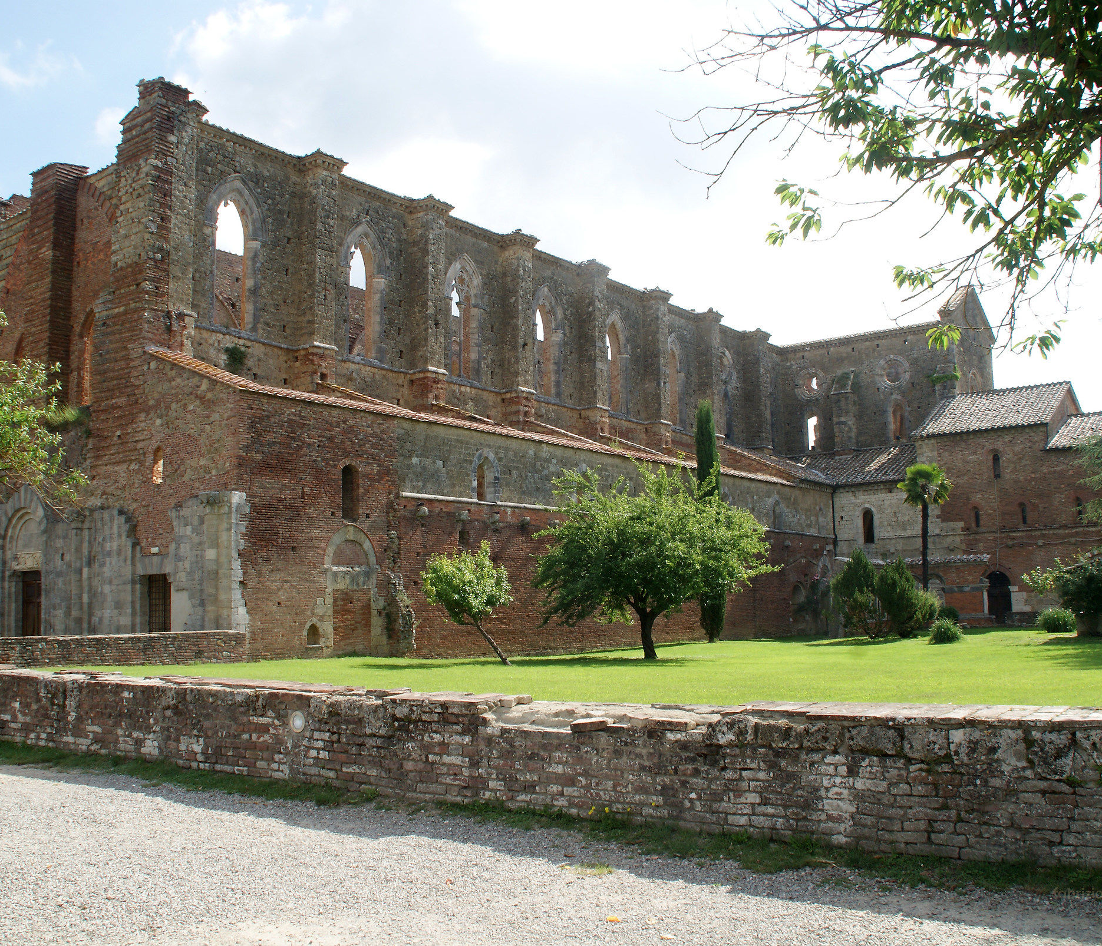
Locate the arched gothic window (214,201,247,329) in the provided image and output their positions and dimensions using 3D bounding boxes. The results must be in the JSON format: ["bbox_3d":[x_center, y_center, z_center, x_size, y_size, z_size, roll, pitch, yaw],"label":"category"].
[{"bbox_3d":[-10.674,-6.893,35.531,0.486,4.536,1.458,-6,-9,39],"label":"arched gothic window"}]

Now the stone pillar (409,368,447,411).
[{"bbox_3d":[-4.765,-3.263,41.625,0.981,1.537,1.155,-6,-9,39],"label":"stone pillar"}]

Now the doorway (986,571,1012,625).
[{"bbox_3d":[20.603,5.762,48.728,1.144,2.486,0.300,-6,-9,39],"label":"doorway"}]

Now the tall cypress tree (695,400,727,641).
[{"bbox_3d":[6.785,1.971,45.126,1.139,10.374,1.139,-1,-7,0],"label":"tall cypress tree"}]

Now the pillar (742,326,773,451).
[{"bbox_3d":[12.290,-4.958,62.858,1.117,6.921,1.433,-6,-9,39],"label":"pillar"}]

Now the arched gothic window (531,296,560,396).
[{"bbox_3d":[-0.247,-5.799,48.204,0.486,4.968,1.890,-6,-9,39],"label":"arched gothic window"}]

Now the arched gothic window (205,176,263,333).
[{"bbox_3d":[-10.857,-7.448,35.911,0.763,5.423,2.235,-6,-9,39],"label":"arched gothic window"}]

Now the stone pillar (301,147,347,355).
[{"bbox_3d":[-8.196,-7.798,37.882,1.117,6.921,1.433,-6,-9,39],"label":"stone pillar"}]

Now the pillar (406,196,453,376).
[{"bbox_3d":[-4.821,-7.365,41.587,1.188,6.750,1.269,-6,-9,39],"label":"pillar"}]

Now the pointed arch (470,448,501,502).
[{"bbox_3d":[-2.348,0.102,35.901,0.545,1.782,1.452,-6,-9,39],"label":"pointed arch"}]

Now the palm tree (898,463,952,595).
[{"bbox_3d":[16.154,3.248,45.797,2.158,7.354,2.350,-3,-8,19],"label":"palm tree"}]

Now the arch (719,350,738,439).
[{"bbox_3d":[9.837,-4.458,61.124,0.763,5.505,2.126,-6,-9,39],"label":"arch"}]

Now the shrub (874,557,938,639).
[{"bbox_3d":[14.768,5.195,44.010,2.656,3.341,2.443,0,-7,0],"label":"shrub"}]

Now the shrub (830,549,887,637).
[{"bbox_3d":[12.922,5.037,44.433,2.349,3.789,2.300,-3,-7,16],"label":"shrub"}]

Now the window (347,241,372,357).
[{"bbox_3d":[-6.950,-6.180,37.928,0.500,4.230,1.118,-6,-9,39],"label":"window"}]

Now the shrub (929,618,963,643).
[{"bbox_3d":[14.362,5.762,38.610,1.286,0.924,1.247,0,-7,0],"label":"shrub"}]

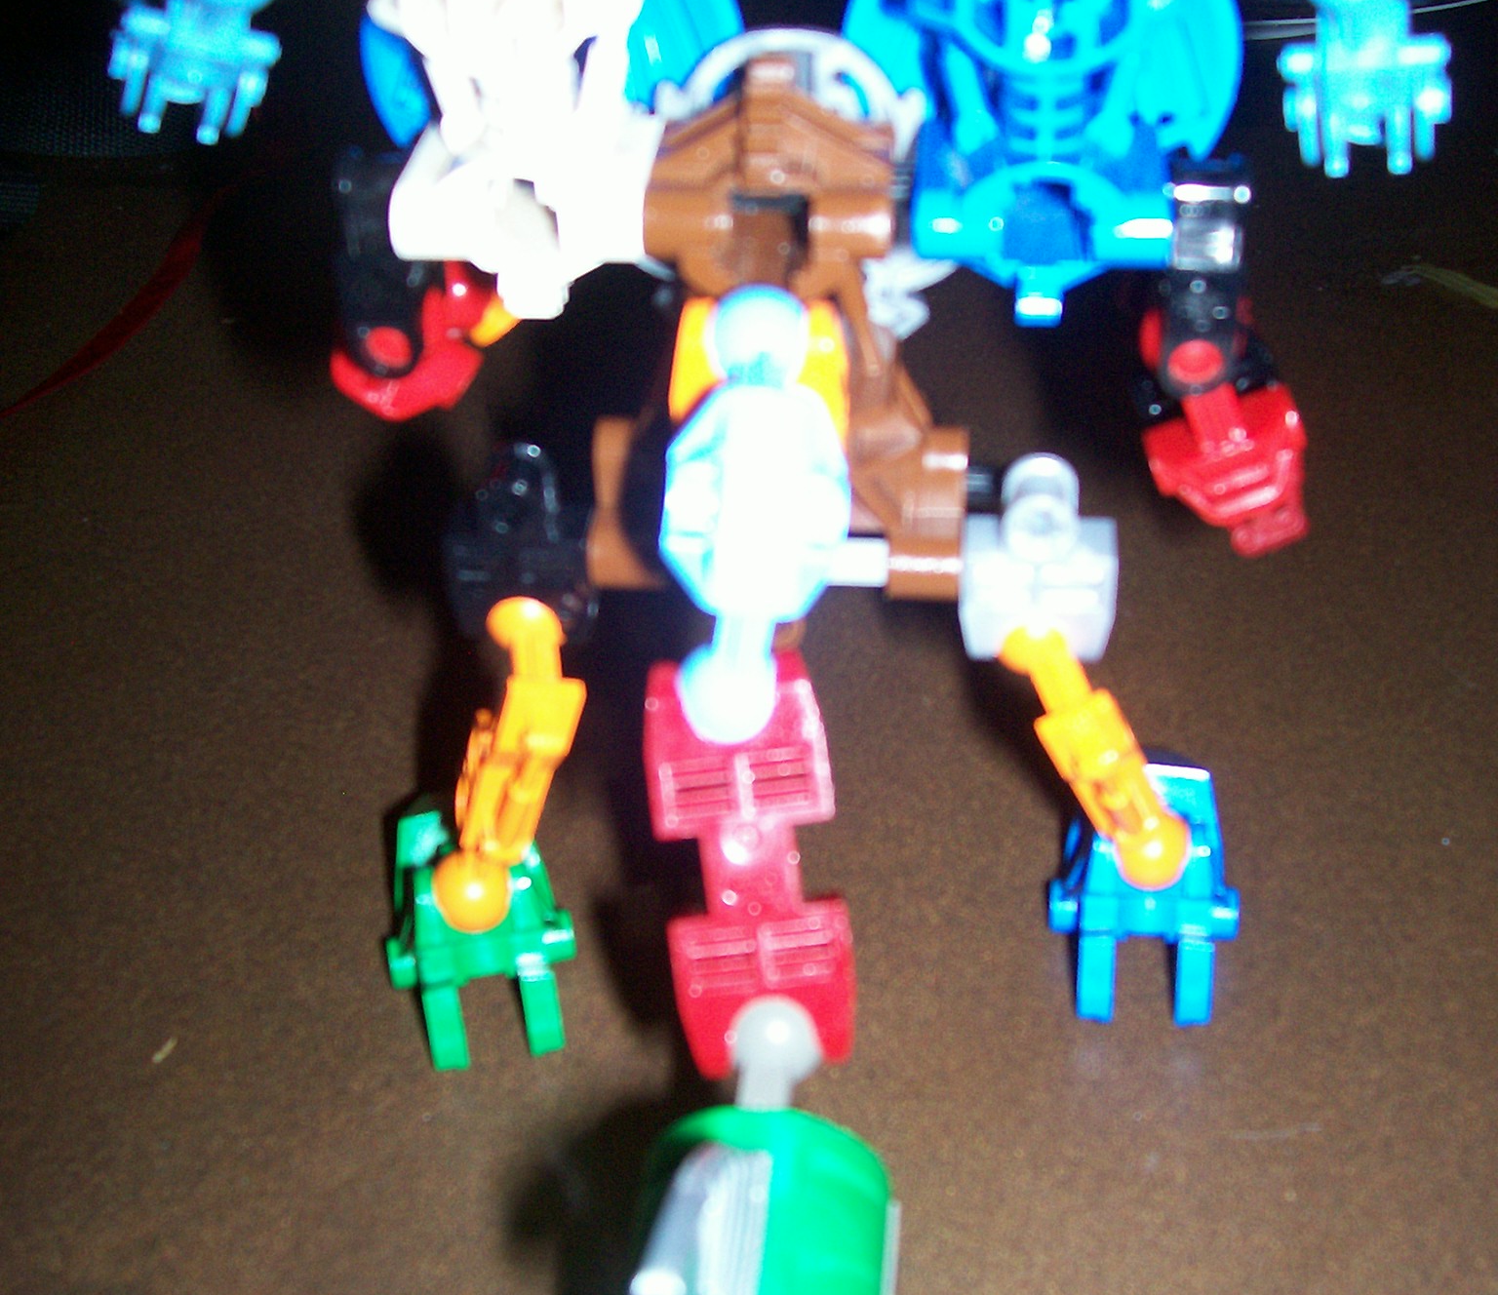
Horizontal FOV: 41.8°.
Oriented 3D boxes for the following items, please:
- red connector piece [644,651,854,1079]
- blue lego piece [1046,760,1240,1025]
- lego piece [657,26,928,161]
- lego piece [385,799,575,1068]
[{"bbox_3d":[0.000,0.024,0.223,0.021,0.046,0.014,-3,5,0],"label":"red connector piece"},{"bbox_3d":[0.053,0.032,0.264,0.025,0.015,0.035,5,37,8],"label":"blue lego piece"},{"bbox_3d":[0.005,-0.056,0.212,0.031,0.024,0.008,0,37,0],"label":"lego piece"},{"bbox_3d":[-0.036,0.037,0.257,0.025,0.015,0.035,-7,37,-8],"label":"lego piece"}]

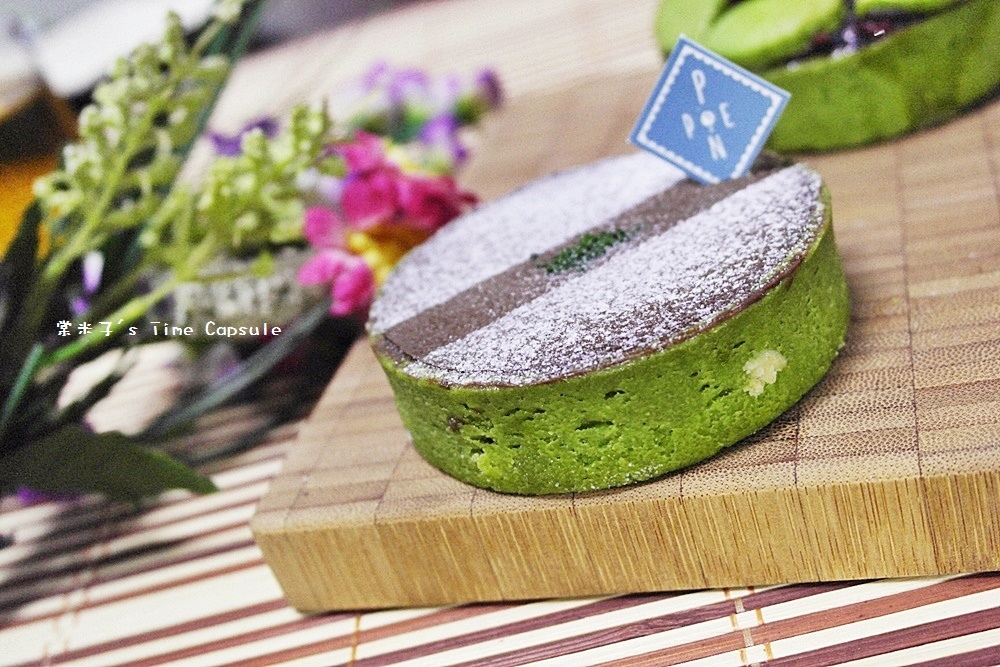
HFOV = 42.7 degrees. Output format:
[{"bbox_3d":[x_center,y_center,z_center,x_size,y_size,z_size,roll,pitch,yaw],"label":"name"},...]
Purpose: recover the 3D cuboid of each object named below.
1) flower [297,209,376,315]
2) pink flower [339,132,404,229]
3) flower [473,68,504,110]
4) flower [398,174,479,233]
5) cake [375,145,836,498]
[{"bbox_3d":[-0.034,-0.015,0.262,0.015,0.018,0.014,-23,27,-5],"label":"flower"},{"bbox_3d":[-0.027,-0.032,0.267,0.013,0.018,0.013,-21,27,-3],"label":"pink flower"},{"bbox_3d":[-0.003,-0.060,0.312,0.007,0.009,0.007,-18,27,3],"label":"flower"},{"bbox_3d":[-0.013,-0.028,0.270,0.016,0.013,0.014,-20,27,-1],"label":"flower"},{"bbox_3d":[0.019,-0.006,0.229,0.083,0.020,0.083,-17,27,5],"label":"cake"}]

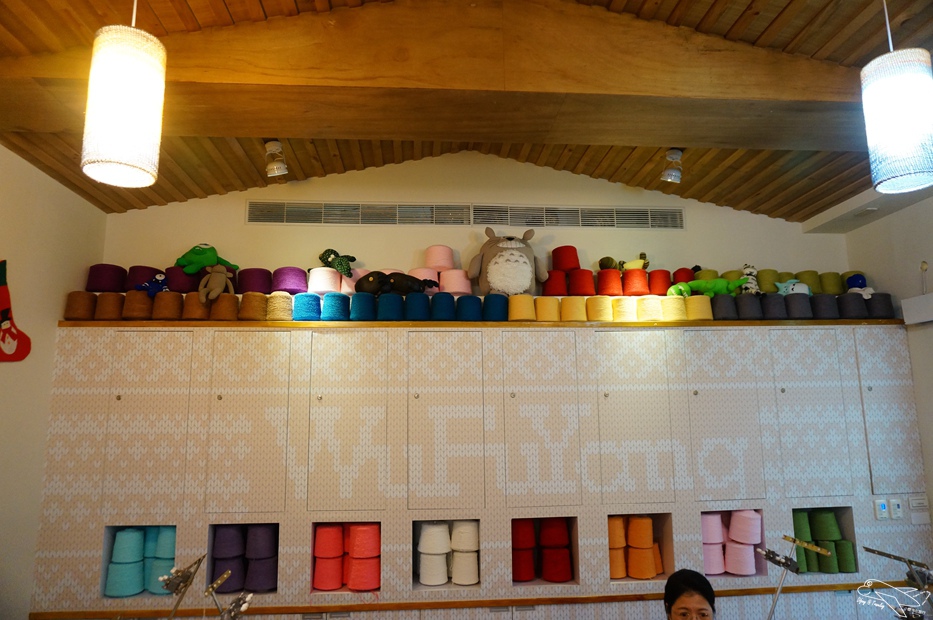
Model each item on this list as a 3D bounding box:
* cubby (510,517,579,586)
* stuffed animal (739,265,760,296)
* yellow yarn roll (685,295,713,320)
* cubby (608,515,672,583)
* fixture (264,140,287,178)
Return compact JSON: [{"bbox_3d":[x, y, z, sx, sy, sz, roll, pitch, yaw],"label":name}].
[{"bbox_3d":[0.429,1.382,3.659,0.378,0.370,0.380,0,-10,-4],"label":"cubby"},{"bbox_3d":[1.829,-0.185,3.988,0.148,0.219,0.120,0,-8,-5],"label":"stuffed animal"},{"bbox_3d":[1.526,0.000,4.085,0.172,0.167,0.172,0,-9,-5],"label":"yellow yarn roll"},{"bbox_3d":[0.980,1.380,3.702,0.378,0.370,0.380,0,-10,-4],"label":"cubby"},{"bbox_3d":[-1.143,-0.913,3.756,0.137,0.220,0.143,0,-9,-5],"label":"fixture"}]

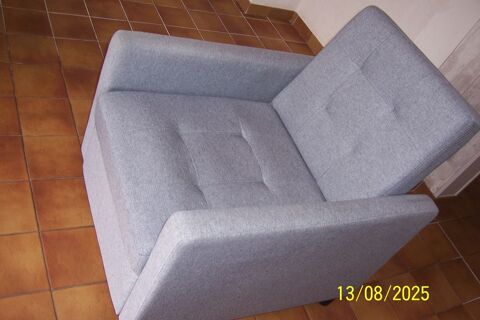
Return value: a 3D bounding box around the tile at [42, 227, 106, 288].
[{"bbox_3d":[-0.497,0.298,1.395,0.200,0.010,0.200,-3,51,-33],"label":"tile"}]

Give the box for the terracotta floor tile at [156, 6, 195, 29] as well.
[{"bbox_3d":[-0.357,-0.808,2.585,0.199,0.010,0.199,-3,51,-33],"label":"terracotta floor tile"}]

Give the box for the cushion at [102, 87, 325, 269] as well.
[{"bbox_3d":[-0.065,0.036,1.367,0.608,0.127,0.517,-3,51,-33],"label":"cushion"}]

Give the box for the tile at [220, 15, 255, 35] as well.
[{"bbox_3d":[-0.020,-0.833,2.823,0.200,0.010,0.200,-3,51,-33],"label":"tile"}]

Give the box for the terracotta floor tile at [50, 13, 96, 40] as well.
[{"bbox_3d":[-0.793,-0.628,2.147,0.199,0.010,0.199,-3,51,-33],"label":"terracotta floor tile"}]

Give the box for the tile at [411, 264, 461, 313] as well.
[{"bbox_3d":[0.836,0.550,1.946,0.199,0.010,0.199,-3,51,-33],"label":"tile"}]

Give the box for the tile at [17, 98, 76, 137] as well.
[{"bbox_3d":[-0.729,-0.163,1.719,0.200,0.010,0.200,-3,51,-33],"label":"tile"}]

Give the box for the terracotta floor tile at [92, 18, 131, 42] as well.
[{"bbox_3d":[-0.627,-0.638,2.256,0.199,0.010,0.199,-3,51,-33],"label":"terracotta floor tile"}]

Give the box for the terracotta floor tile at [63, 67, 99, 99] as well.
[{"bbox_3d":[-0.638,-0.325,1.939,0.200,0.010,0.200,-3,51,-33],"label":"terracotta floor tile"}]

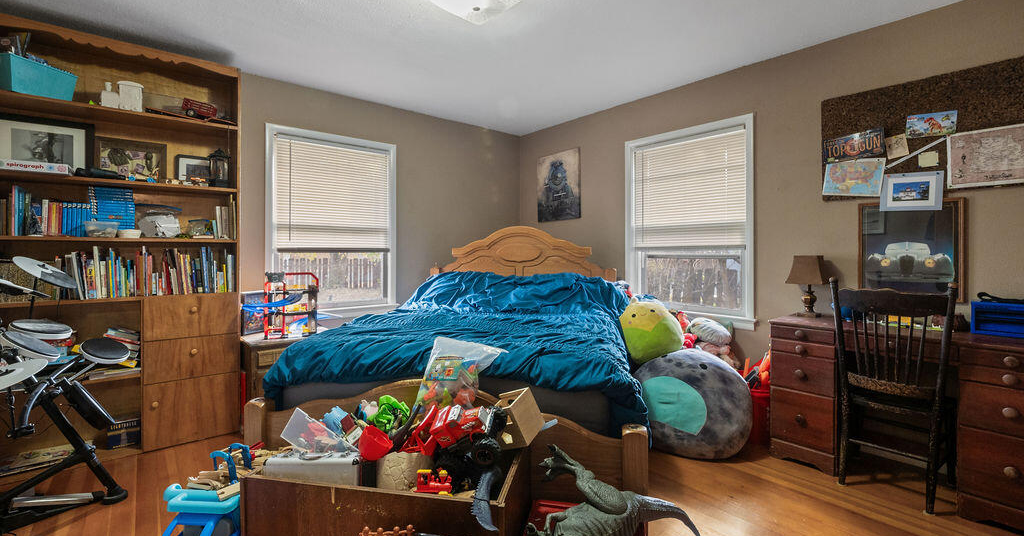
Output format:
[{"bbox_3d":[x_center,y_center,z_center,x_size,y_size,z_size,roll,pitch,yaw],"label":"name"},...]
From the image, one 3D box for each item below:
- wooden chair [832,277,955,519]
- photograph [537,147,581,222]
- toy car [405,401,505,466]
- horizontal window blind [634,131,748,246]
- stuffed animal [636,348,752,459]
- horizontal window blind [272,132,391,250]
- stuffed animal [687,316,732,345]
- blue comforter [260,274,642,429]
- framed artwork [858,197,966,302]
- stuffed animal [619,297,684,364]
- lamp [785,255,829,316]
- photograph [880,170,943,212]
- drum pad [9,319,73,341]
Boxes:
[{"bbox_3d":[1.860,0.558,2.035,0.480,1.000,0.420,-1,1,-41],"label":"wooden chair"},{"bbox_3d":[0.463,-0.798,4.090,0.030,0.655,0.570,-2,3,-40],"label":"photograph"},{"bbox_3d":[-0.180,0.526,1.300,0.305,0.165,0.180,-15,11,10],"label":"toy car"},{"bbox_3d":[1.309,-0.566,3.175,0.040,0.880,0.880,-2,3,-40],"label":"horizontal window blind"},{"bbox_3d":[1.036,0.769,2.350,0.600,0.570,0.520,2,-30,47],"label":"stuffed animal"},{"bbox_3d":[-1.398,-0.565,3.333,0.880,0.880,0.040,-2,3,-40],"label":"horizontal window blind"},{"bbox_3d":[1.397,0.446,2.930,0.250,0.200,0.290,-1,1,-37],"label":"stuffed animal"},{"bbox_3d":[-0.137,0.353,2.670,1.720,0.620,1.900,0,1,11],"label":"blue comforter"},{"bbox_3d":[2.203,-0.099,2.312,0.025,0.548,0.423,-1,1,-44],"label":"framed artwork"},{"bbox_3d":[0.859,0.385,2.550,0.390,0.400,0.300,-19,-14,23],"label":"stuffed animal"},{"bbox_3d":[1.812,0.110,2.530,0.190,0.375,0.200,-1,1,-44],"label":"lamp"},{"bbox_3d":[2.208,-0.418,2.287,0.020,0.207,0.250,-1,5,-44],"label":"photograph"},{"bbox_3d":[-2.095,0.278,1.844,0.190,0.045,0.190,21,-4,-38],"label":"drum pad"}]

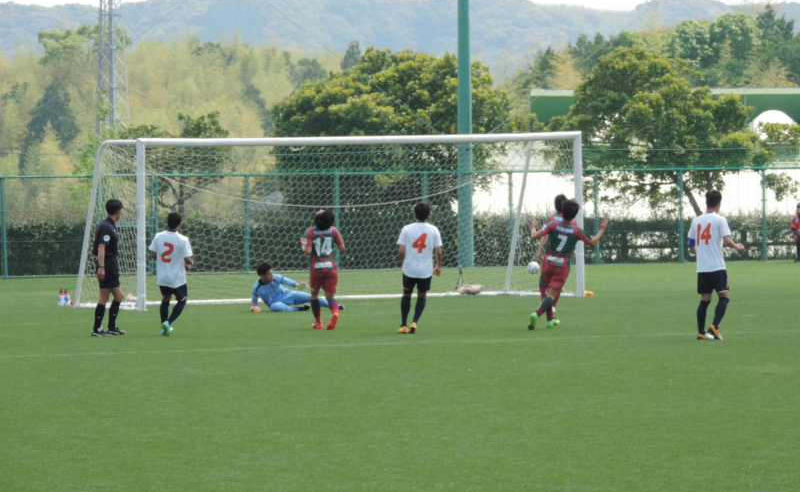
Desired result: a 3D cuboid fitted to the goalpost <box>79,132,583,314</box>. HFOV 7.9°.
[{"bbox_3d":[-1.046,-0.416,88.264,7.560,2.560,2.360,-1,1,-28],"label":"goalpost"}]

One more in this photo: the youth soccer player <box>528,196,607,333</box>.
[{"bbox_3d":[2.104,0.224,73.466,0.970,1.650,0.600,-1,1,3],"label":"youth soccer player"}]

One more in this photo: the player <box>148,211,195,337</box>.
[{"bbox_3d":[-2.910,0.339,73.398,0.540,1.590,0.420,-1,1,18],"label":"player"}]

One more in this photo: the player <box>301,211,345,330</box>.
[{"bbox_3d":[-1.005,0.298,74.907,0.580,1.560,0.450,-1,1,0],"label":"player"}]

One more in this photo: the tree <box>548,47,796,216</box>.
[{"bbox_3d":[5.896,-2.045,125.000,5.370,4.540,5.100,-1,1,0],"label":"tree"}]

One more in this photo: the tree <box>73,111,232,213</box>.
[{"bbox_3d":[-5.055,-1.195,118.000,3.270,3.150,3.100,-1,1,0],"label":"tree"}]

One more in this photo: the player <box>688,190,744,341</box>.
[{"bbox_3d":[3.724,0.222,68.555,0.570,1.760,0.470,0,1,33],"label":"player"}]

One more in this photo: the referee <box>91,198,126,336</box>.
[{"bbox_3d":[-3.708,0.267,73.693,0.420,1.750,0.480,-1,1,-18],"label":"referee"}]

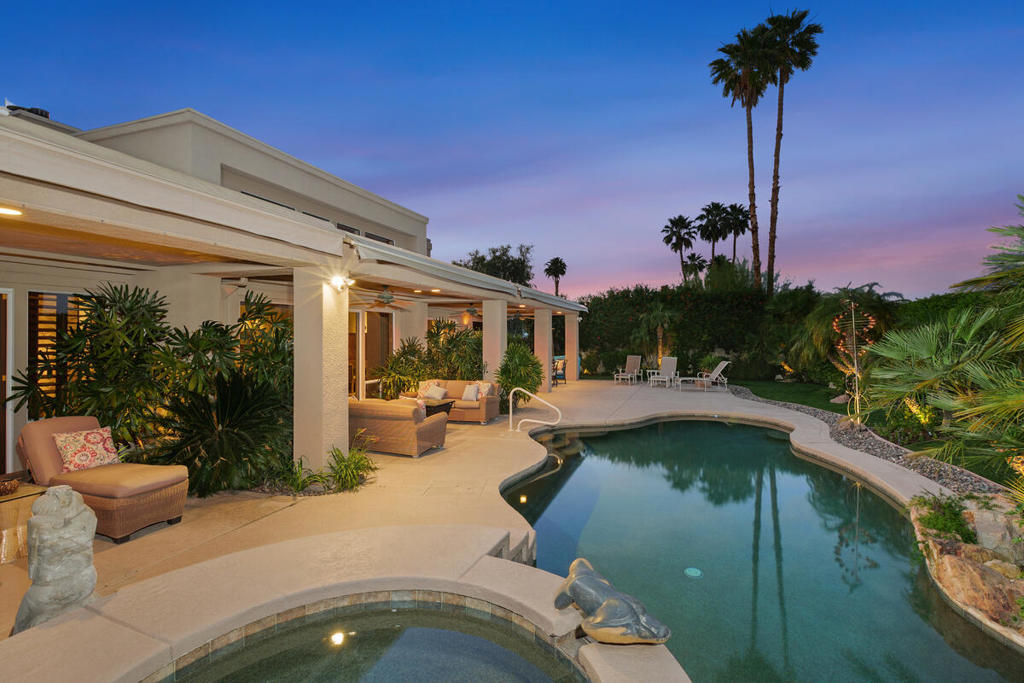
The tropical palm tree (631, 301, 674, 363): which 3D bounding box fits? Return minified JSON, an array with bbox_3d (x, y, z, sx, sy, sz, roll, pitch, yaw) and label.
[{"bbox_3d":[5.907,-0.136,19.000,1.800,3.151,1.800,0,1,22],"label":"tropical palm tree"}]

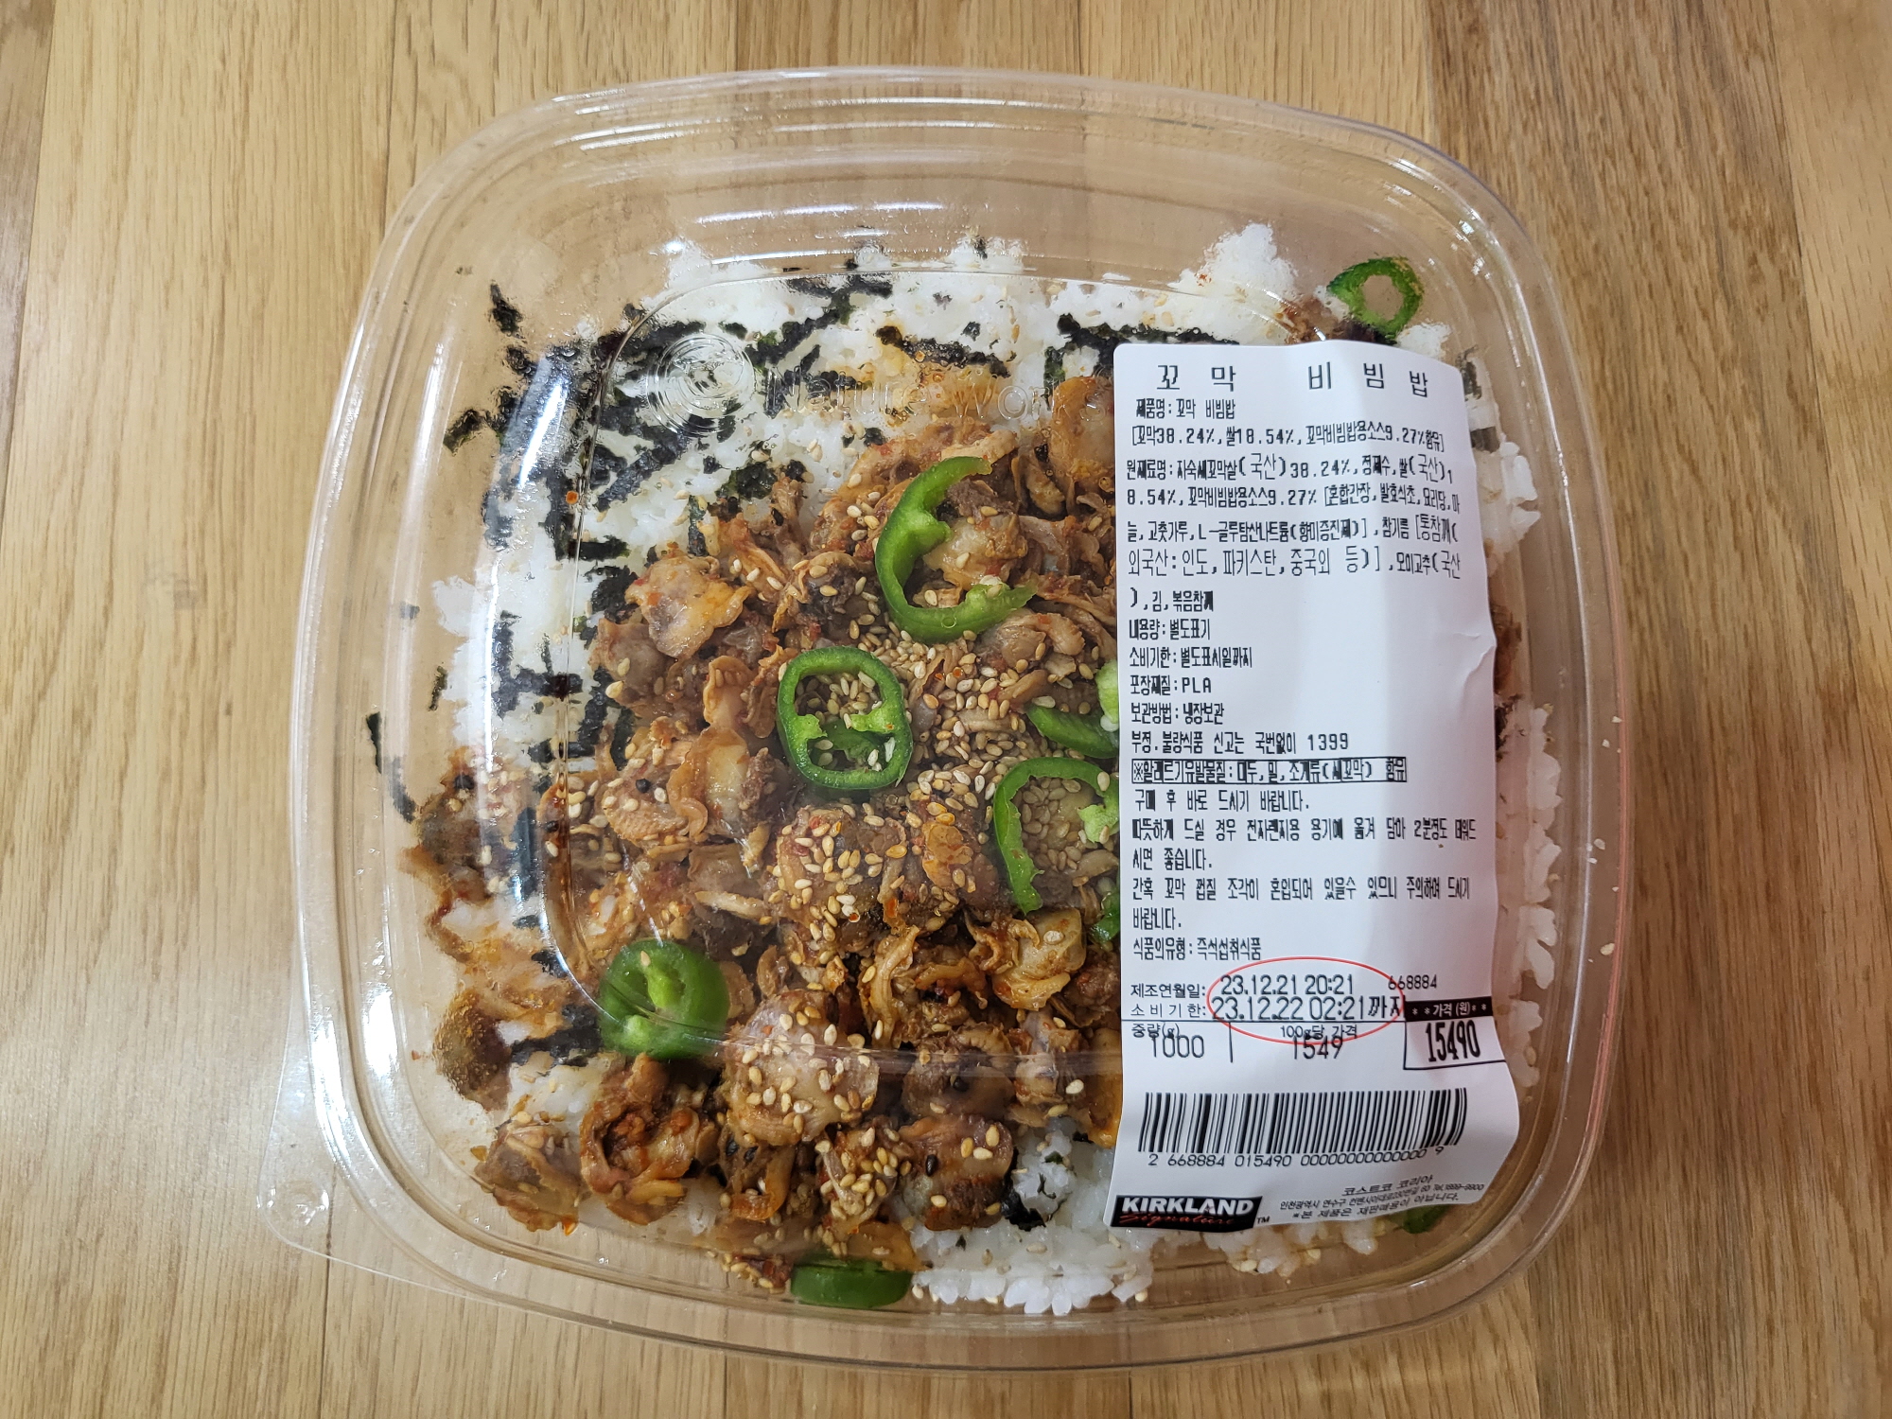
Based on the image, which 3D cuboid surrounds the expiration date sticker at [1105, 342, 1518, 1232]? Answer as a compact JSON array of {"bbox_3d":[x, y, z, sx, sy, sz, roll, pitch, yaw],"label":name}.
[{"bbox_3d":[0.057,0.010,0.221,0.060,0.009,0.139,1,83,-2],"label":"expiration date sticker"}]

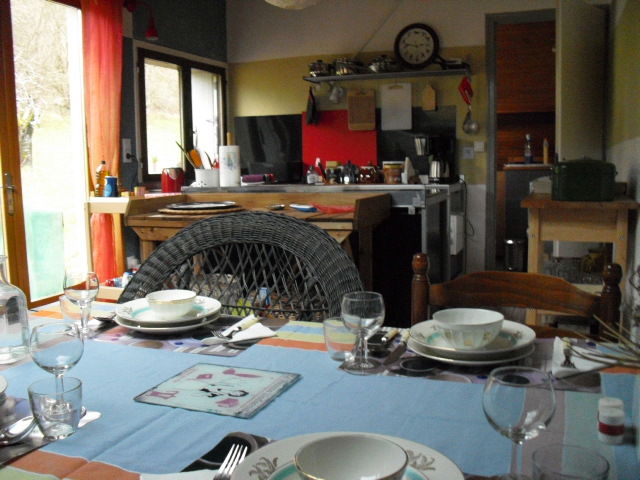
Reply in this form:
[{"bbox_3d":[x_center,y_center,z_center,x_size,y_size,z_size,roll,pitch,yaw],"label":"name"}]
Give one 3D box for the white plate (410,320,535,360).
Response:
[{"bbox_3d":[0.288,0.196,1.261,0.233,0.035,0.233,-1,7,0],"label":"white plate"}]

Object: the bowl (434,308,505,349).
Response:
[{"bbox_3d":[0.278,0.171,1.250,0.131,0.058,0.131,-1,7,0],"label":"bowl"}]

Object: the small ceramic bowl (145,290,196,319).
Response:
[{"bbox_3d":[-0.331,0.153,1.495,0.112,0.053,0.112,-1,7,0],"label":"small ceramic bowl"}]

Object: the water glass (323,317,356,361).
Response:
[{"bbox_3d":[0.039,0.187,1.243,0.066,0.075,0.066,-1,7,0],"label":"water glass"}]

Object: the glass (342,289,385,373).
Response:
[{"bbox_3d":[0.075,0.165,1.180,0.078,0.132,0.078,-1,7,0],"label":"glass"}]

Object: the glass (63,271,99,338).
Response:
[{"bbox_3d":[-0.528,0.143,1.478,0.074,0.138,0.074,-1,7,0],"label":"glass"}]

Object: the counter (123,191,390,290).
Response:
[{"bbox_3d":[-0.379,0.153,4.318,1.520,0.873,0.770,2,8,20],"label":"counter"}]

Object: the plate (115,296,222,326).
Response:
[{"bbox_3d":[-0.336,0.172,1.497,0.232,0.035,0.232,-1,7,0],"label":"plate"}]

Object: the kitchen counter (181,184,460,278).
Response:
[{"bbox_3d":[0.035,0.039,4.995,1.950,0.915,0.700,2,8,20],"label":"kitchen counter"}]

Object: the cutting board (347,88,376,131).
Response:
[{"bbox_3d":[0.303,-0.938,4.800,0.203,0.297,0.018,2,8,20],"label":"cutting board"}]

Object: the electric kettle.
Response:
[{"bbox_3d":[0.834,-0.492,4.647,0.145,0.175,0.130,2,8,20],"label":"electric kettle"}]

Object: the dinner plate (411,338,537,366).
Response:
[{"bbox_3d":[0.283,0.209,1.253,0.235,0.023,0.235,-1,7,0],"label":"dinner plate"}]

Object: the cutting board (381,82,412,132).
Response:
[{"bbox_3d":[0.579,-1.003,5.014,0.228,0.342,0.014,2,8,20],"label":"cutting board"}]

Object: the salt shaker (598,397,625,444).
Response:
[{"bbox_3d":[0.396,0.244,0.902,0.032,0.057,0.032,-1,7,0],"label":"salt shaker"}]

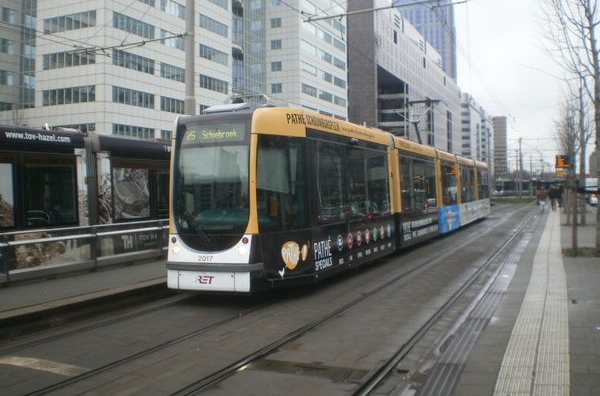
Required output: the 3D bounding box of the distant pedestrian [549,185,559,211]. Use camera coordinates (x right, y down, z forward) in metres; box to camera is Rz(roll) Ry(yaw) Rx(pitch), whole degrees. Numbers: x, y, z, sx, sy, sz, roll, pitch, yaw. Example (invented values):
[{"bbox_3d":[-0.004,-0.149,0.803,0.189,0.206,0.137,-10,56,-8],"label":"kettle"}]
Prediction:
[{"bbox_3d":[17.103,0.057,42.000,0.600,1.740,0.420,0,1,23],"label":"distant pedestrian"}]

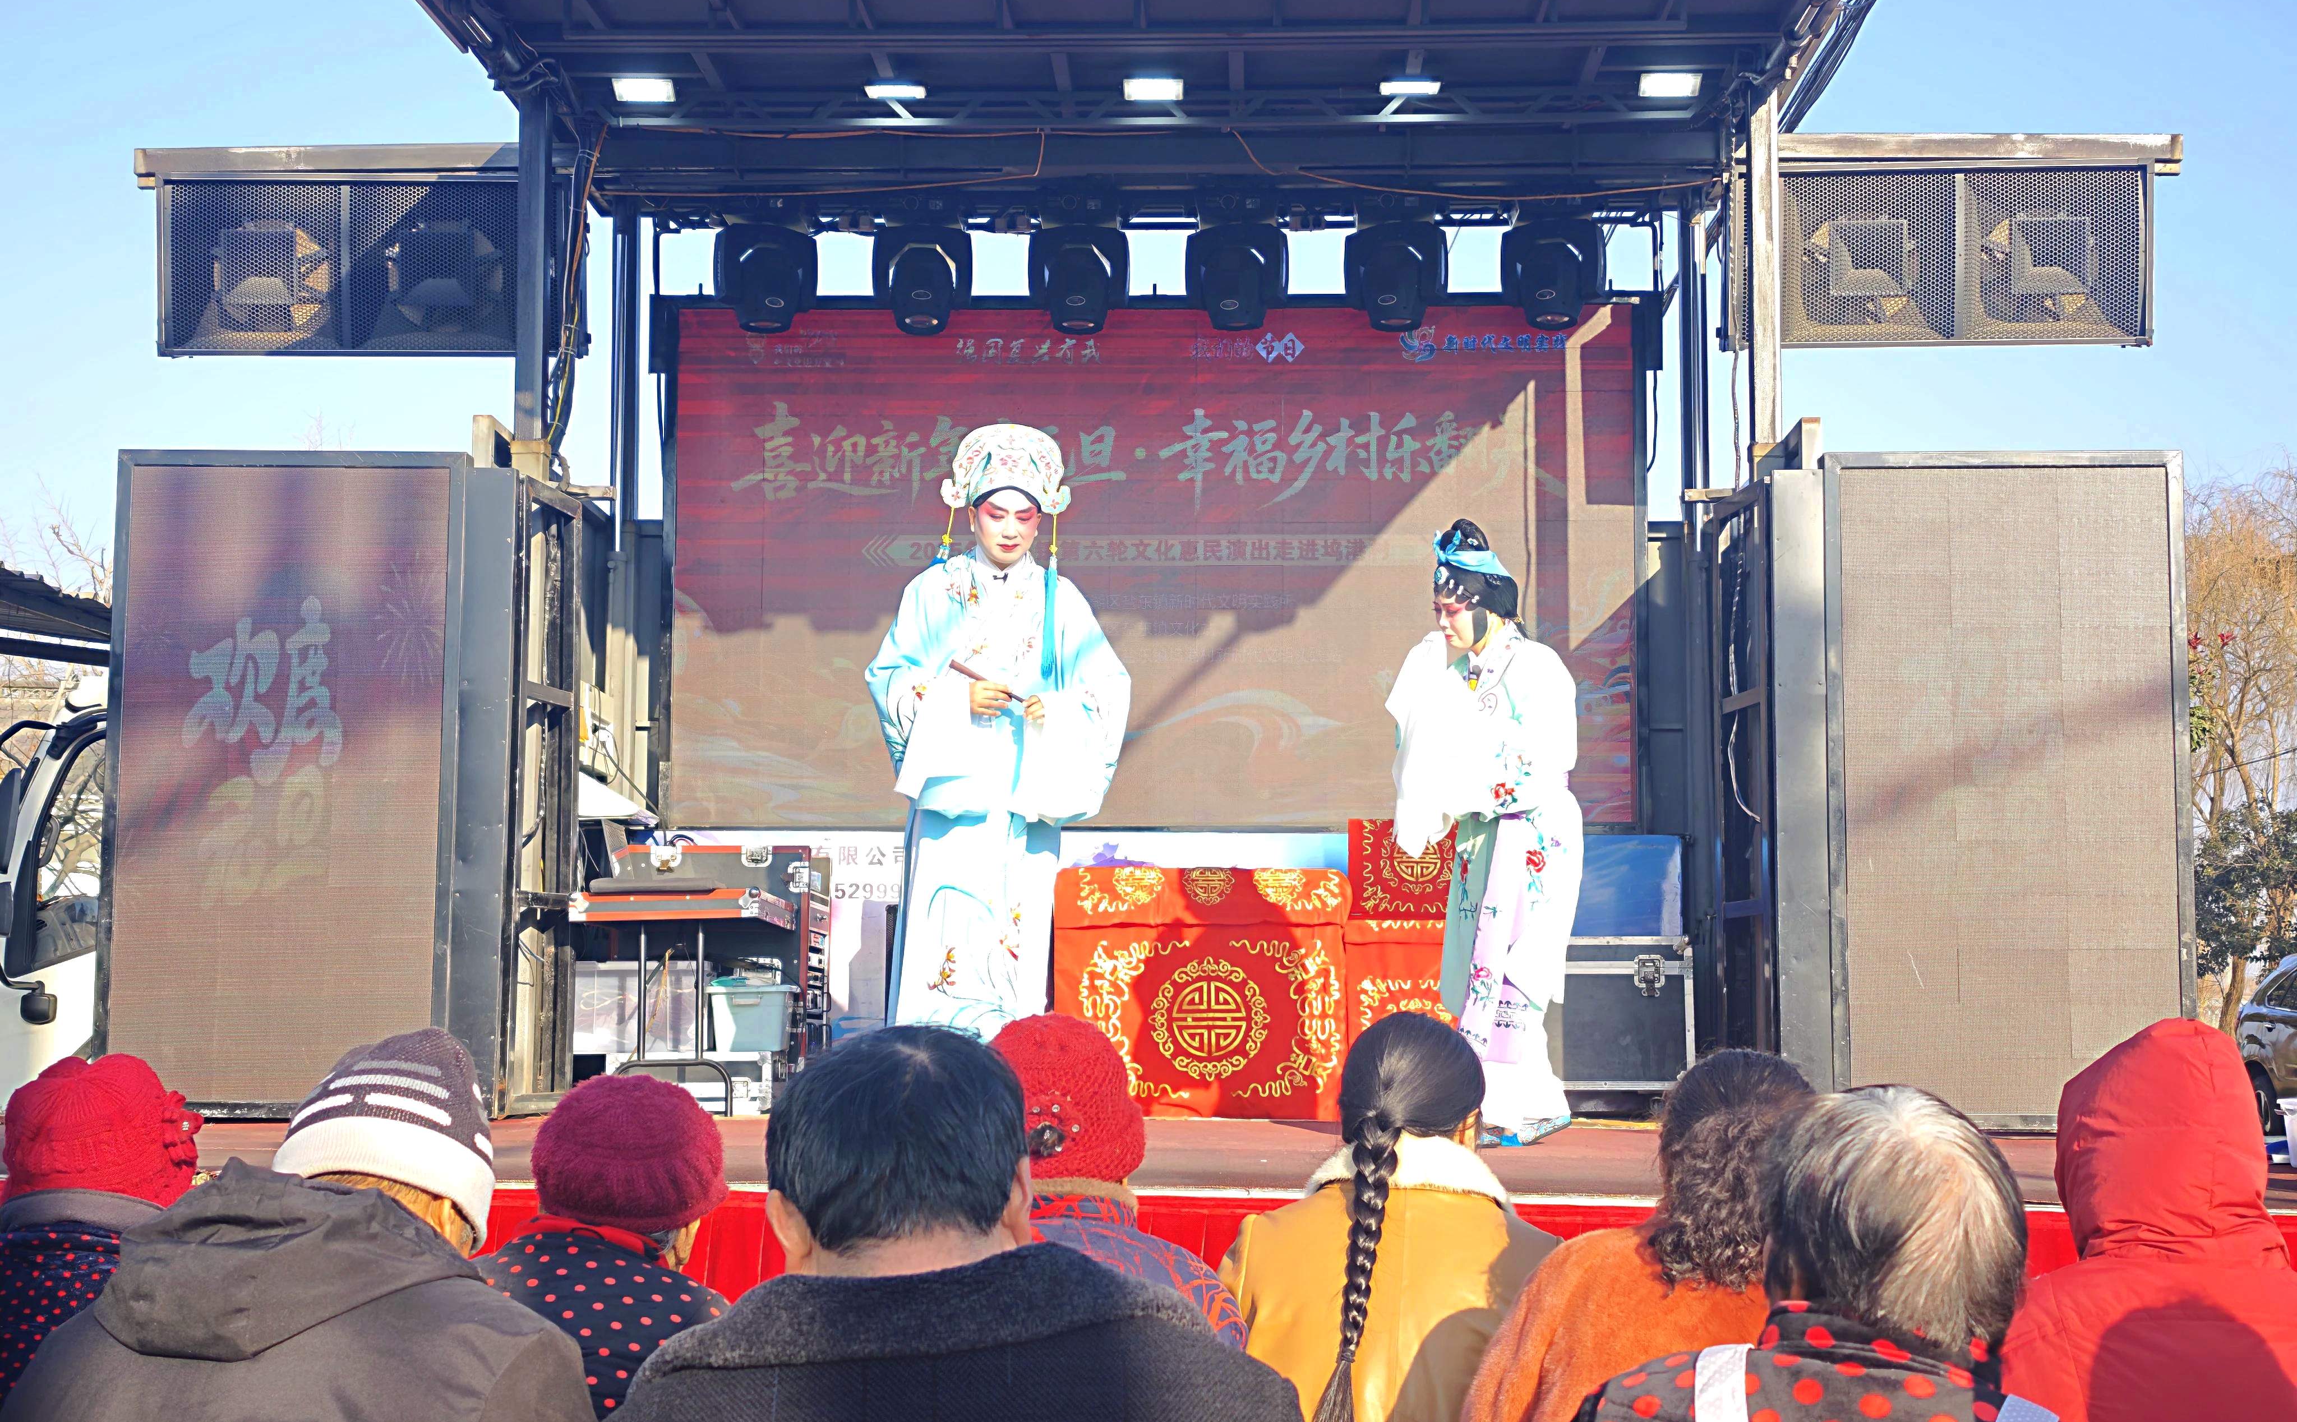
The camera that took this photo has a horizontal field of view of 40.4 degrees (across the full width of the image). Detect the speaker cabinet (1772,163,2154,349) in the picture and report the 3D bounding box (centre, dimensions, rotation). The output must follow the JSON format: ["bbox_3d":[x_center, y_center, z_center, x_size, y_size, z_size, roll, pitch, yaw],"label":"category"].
[{"bbox_3d":[2.612,-1.471,10.269,1.270,0.600,0.450,0,1,5],"label":"speaker cabinet"}]

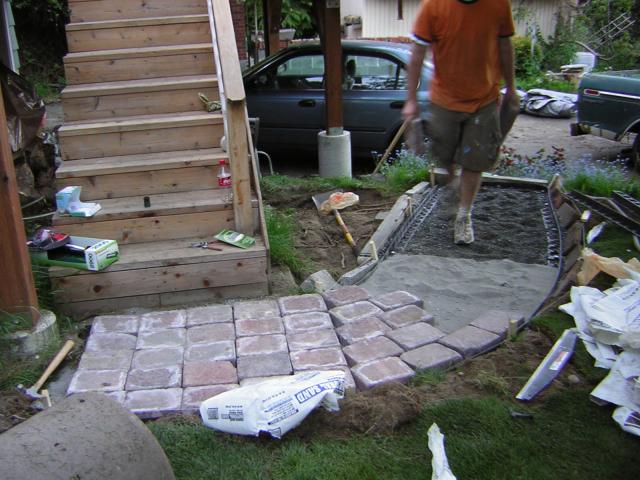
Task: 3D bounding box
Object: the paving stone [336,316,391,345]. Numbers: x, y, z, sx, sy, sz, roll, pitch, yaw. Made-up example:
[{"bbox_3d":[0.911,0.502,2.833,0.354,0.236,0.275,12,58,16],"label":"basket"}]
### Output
[{"bbox_3d":[0.208,0.450,3.142,0.227,0.060,0.162,-12,23,-25],"label":"paving stone"}]

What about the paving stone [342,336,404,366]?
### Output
[{"bbox_3d":[0.233,0.517,2.974,0.224,0.057,0.169,-10,21,-23],"label":"paving stone"}]

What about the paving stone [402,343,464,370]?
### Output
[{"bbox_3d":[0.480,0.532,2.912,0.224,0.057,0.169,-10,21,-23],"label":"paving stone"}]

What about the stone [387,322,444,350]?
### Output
[{"bbox_3d":[0.443,0.465,3.076,0.220,0.060,0.170,-13,23,-26],"label":"stone"}]

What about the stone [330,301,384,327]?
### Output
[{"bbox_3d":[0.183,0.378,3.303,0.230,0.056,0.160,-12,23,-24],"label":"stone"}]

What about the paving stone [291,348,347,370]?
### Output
[{"bbox_3d":[-0.010,0.546,2.906,0.227,0.060,0.162,-5,20,-7],"label":"paving stone"}]

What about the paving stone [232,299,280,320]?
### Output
[{"bbox_3d":[-0.313,0.384,3.377,0.228,0.060,0.176,-4,20,-6],"label":"paving stone"}]

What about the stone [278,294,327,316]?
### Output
[{"bbox_3d":[-0.086,0.362,3.437,0.224,0.057,0.169,-5,20,-8],"label":"stone"}]

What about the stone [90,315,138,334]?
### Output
[{"bbox_3d":[-1.009,0.445,3.286,0.229,0.060,0.177,-3,20,-1],"label":"stone"}]

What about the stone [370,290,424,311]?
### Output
[{"bbox_3d":[0.387,0.338,3.463,0.224,0.057,0.169,-13,22,-28],"label":"stone"}]

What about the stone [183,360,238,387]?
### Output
[{"bbox_3d":[-0.463,0.592,2.825,0.224,0.057,0.169,-4,20,-7],"label":"stone"}]

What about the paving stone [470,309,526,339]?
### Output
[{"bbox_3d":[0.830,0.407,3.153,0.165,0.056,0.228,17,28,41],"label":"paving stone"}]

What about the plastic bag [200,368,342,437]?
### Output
[{"bbox_3d":[-0.187,0.626,2.565,0.540,0.130,0.250,-6,21,-10],"label":"plastic bag"}]

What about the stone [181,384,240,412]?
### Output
[{"bbox_3d":[-0.427,0.653,2.651,0.224,0.057,0.169,-4,20,-6],"label":"stone"}]

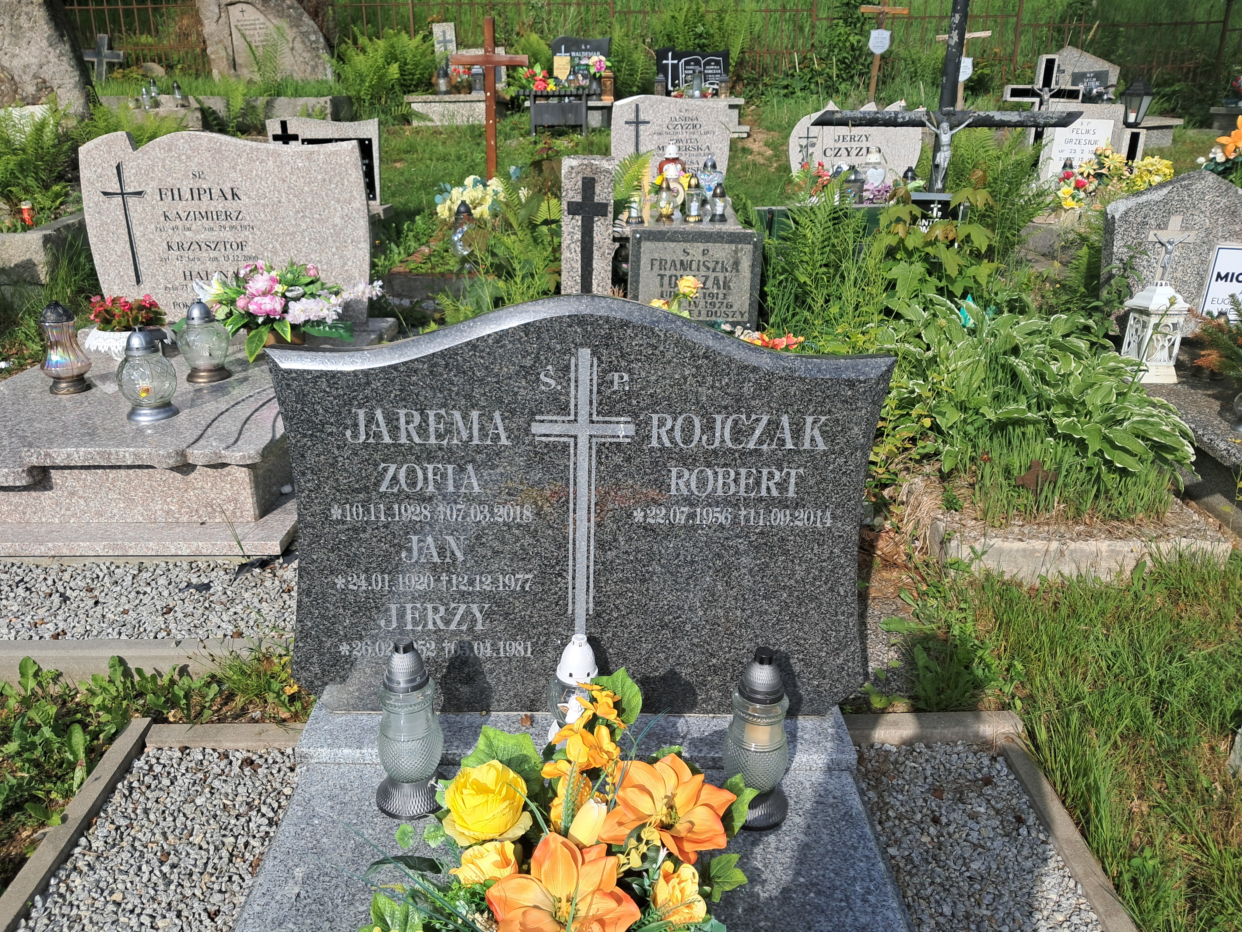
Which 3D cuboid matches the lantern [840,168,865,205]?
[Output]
[{"bbox_3d":[1.442,-1.739,6.000,0.147,0.219,0.147,0,20,-2],"label":"lantern"}]

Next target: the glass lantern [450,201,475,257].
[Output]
[{"bbox_3d":[-0.735,-1.102,4.653,0.120,0.322,0.120,-3,17,0],"label":"glass lantern"}]

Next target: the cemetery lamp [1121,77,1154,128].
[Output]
[{"bbox_3d":[3.607,-2.542,6.752,0.230,0.330,0.220,6,18,17],"label":"cemetery lamp"}]

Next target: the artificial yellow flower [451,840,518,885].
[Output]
[{"bbox_3d":[-0.190,0.554,1.350,0.088,0.062,0.082,3,19,6],"label":"artificial yellow flower"}]

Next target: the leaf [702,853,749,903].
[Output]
[{"bbox_3d":[0.141,0.556,1.310,0.062,0.020,0.066,12,34,-8],"label":"leaf"}]

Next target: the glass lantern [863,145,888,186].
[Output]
[{"bbox_3d":[1.418,-1.622,5.361,0.140,0.265,0.125,1,17,3],"label":"glass lantern"}]

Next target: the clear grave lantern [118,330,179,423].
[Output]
[{"bbox_3d":[-1.423,-0.274,2.900,0.154,0.262,0.154,0,21,-2],"label":"clear grave lantern"}]

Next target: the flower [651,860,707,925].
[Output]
[{"bbox_3d":[0.073,0.541,1.230,0.068,0.060,0.075,7,41,-5],"label":"flower"}]

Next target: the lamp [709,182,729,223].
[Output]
[{"bbox_3d":[0.537,-1.443,5.300,0.110,0.209,0.110,0,20,-2],"label":"lamp"}]

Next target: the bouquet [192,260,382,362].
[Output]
[{"bbox_3d":[-1.118,-0.519,3.250,0.570,0.280,0.360,1,19,-1],"label":"bouquet"}]

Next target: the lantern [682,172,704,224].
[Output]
[{"bbox_3d":[0.370,-1.355,4.896,0.098,0.236,0.098,0,17,0],"label":"lantern"}]

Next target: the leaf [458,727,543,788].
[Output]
[{"bbox_3d":[-0.172,0.424,1.400,0.115,0.030,0.110,5,39,-4],"label":"leaf"}]

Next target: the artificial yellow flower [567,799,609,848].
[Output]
[{"bbox_3d":[-0.047,0.503,1.360,0.055,0.075,0.055,1,19,0],"label":"artificial yellow flower"}]

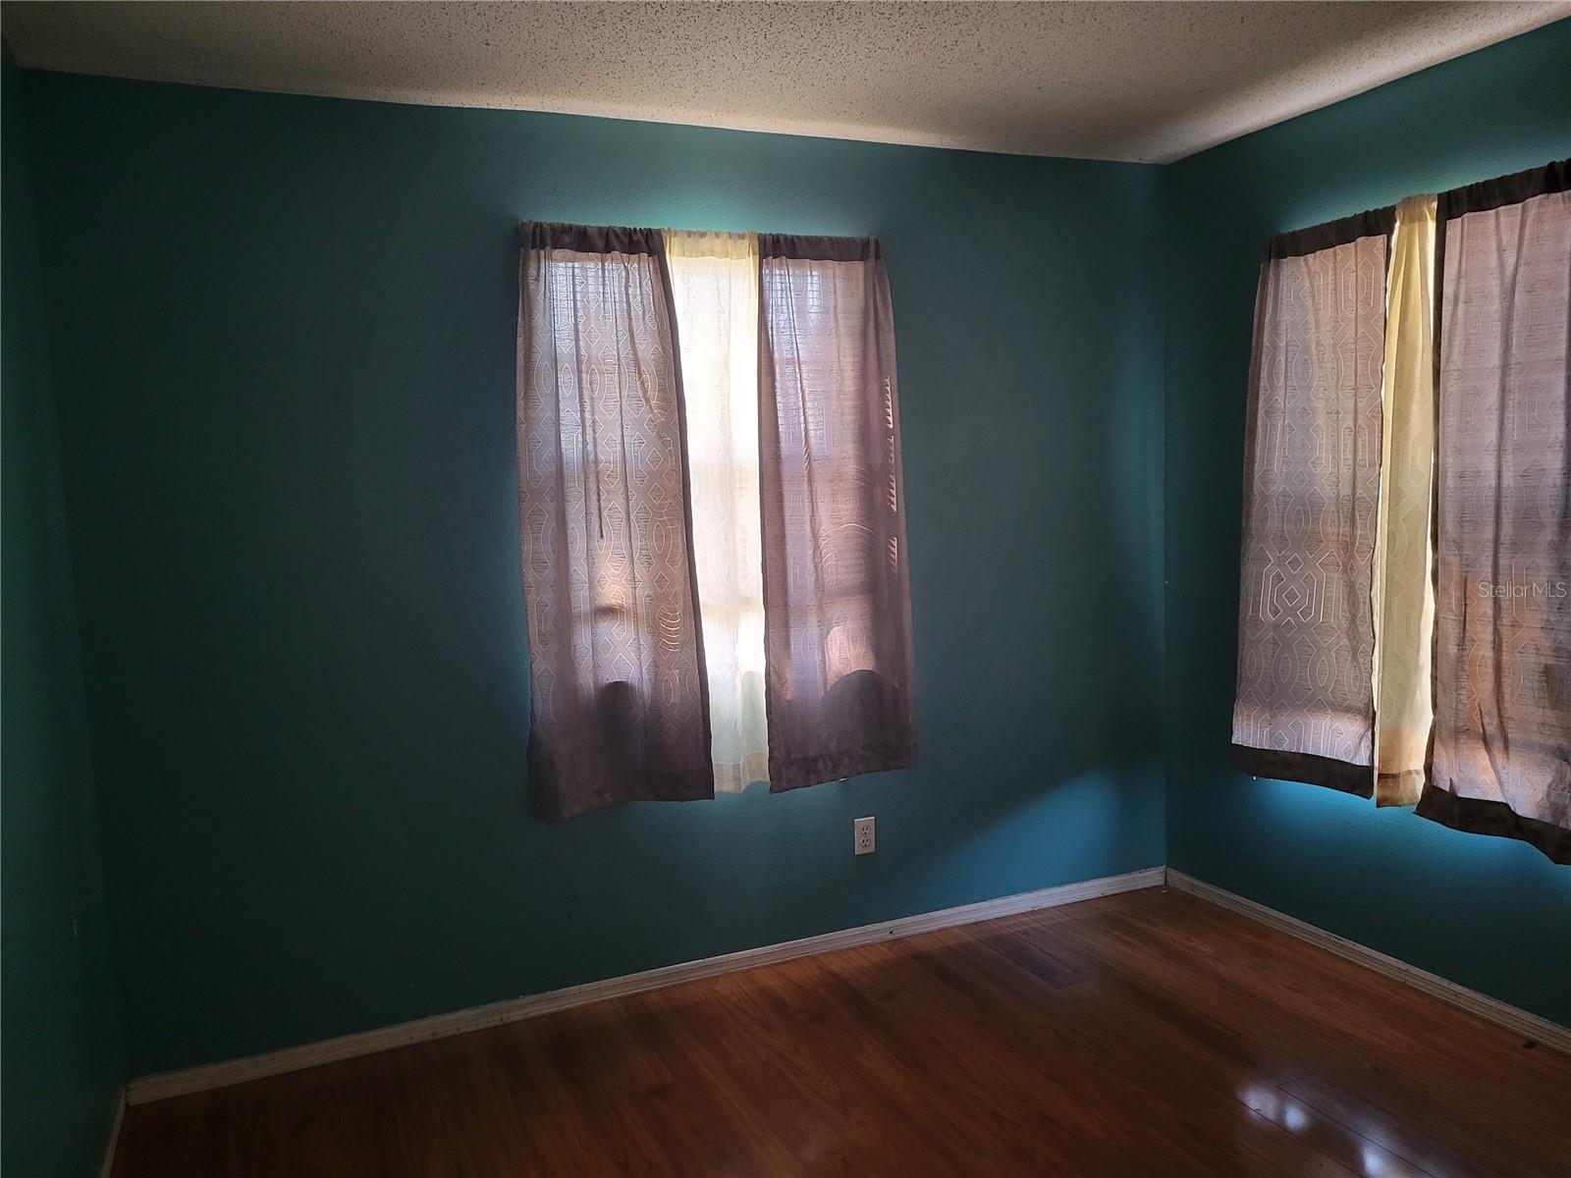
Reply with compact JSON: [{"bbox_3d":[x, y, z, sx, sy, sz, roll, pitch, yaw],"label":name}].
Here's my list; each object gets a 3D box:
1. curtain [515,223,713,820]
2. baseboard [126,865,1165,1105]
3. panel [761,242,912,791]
[{"bbox_3d":[-0.478,-0.161,3.196,0.520,1.605,0.100,-5,6,-23],"label":"curtain"},{"bbox_3d":[-0.131,1.113,3.505,3.221,0.066,0.016,-5,6,-23],"label":"baseboard"},{"bbox_3d":[0.150,-0.216,3.464,0.485,1.605,0.100,-5,6,-23],"label":"panel"}]

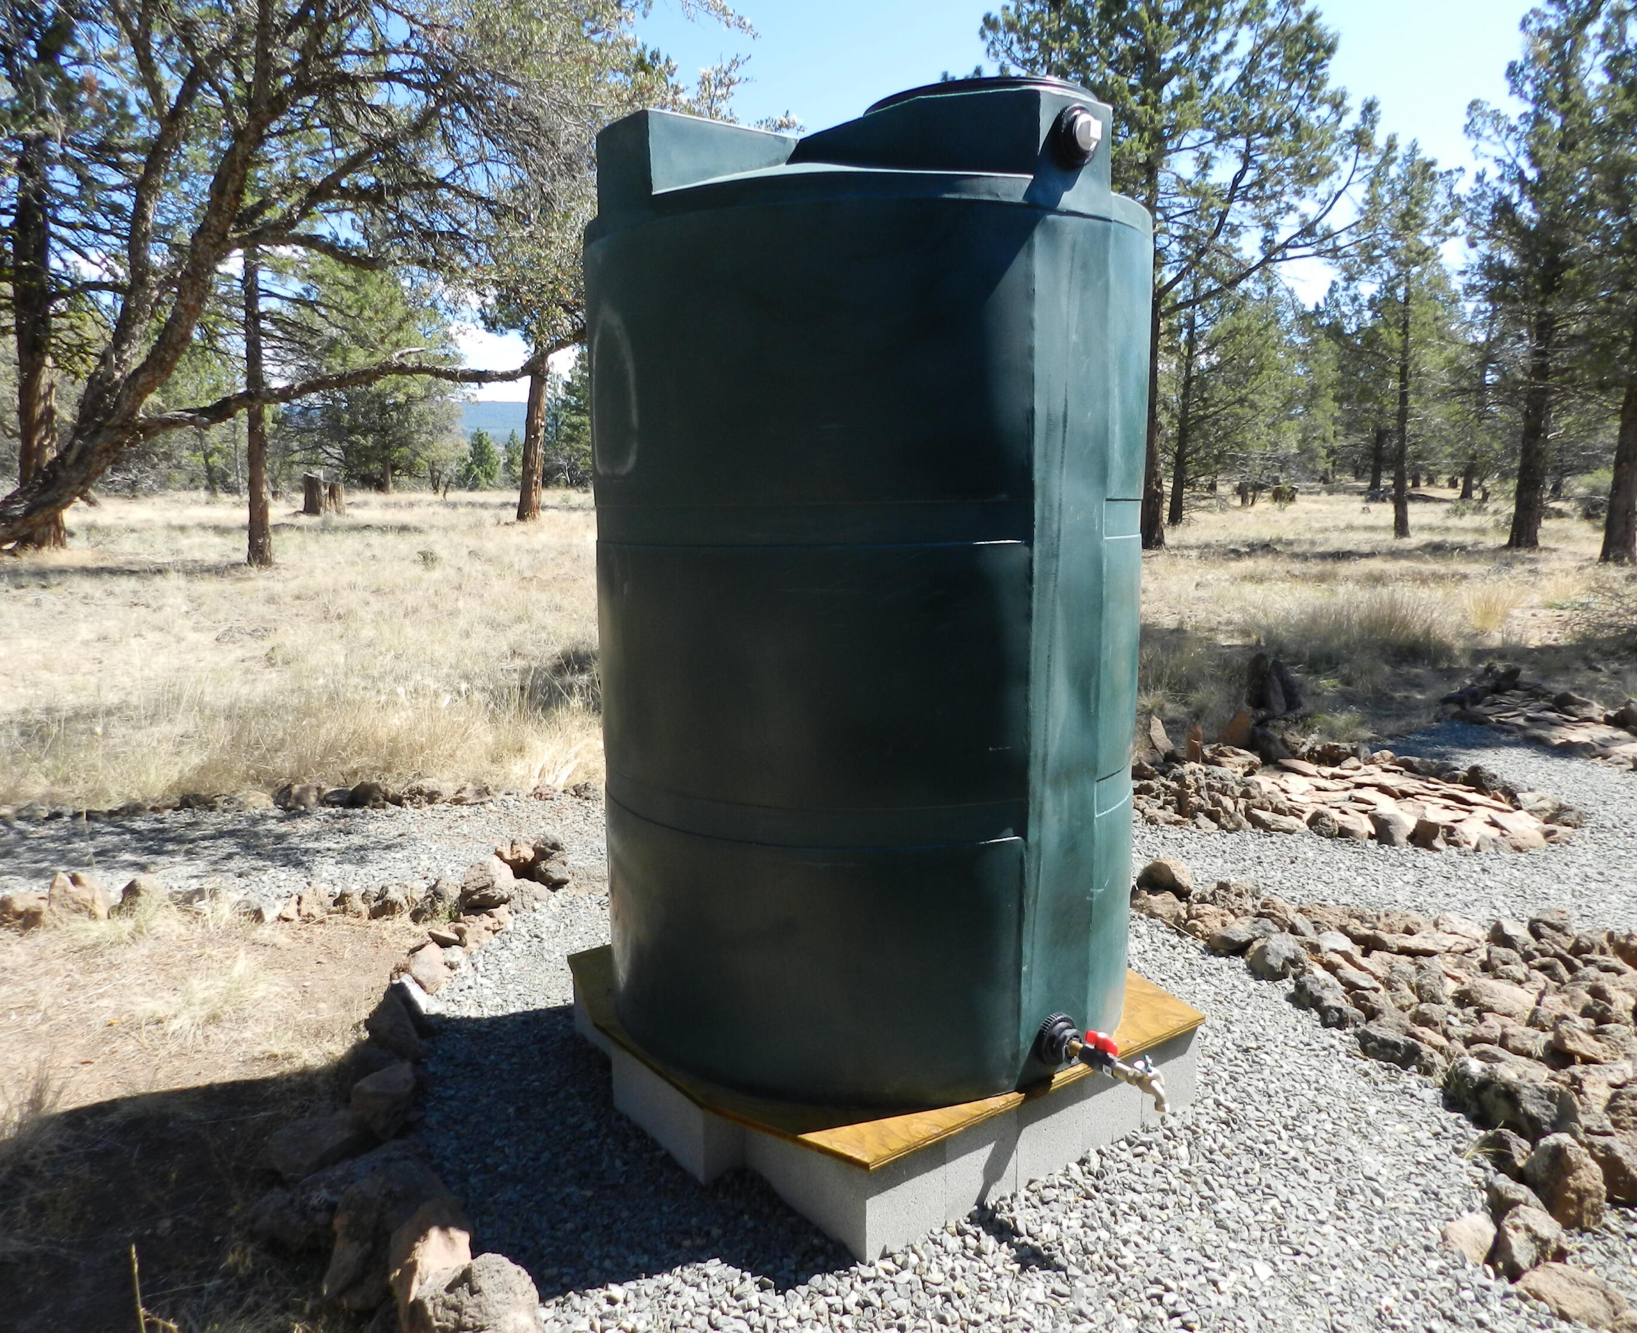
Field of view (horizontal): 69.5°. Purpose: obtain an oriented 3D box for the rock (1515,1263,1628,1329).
[{"bbox_3d":[1.343,1.124,2.111,0.180,0.075,0.105,8,12,41],"label":"rock"}]

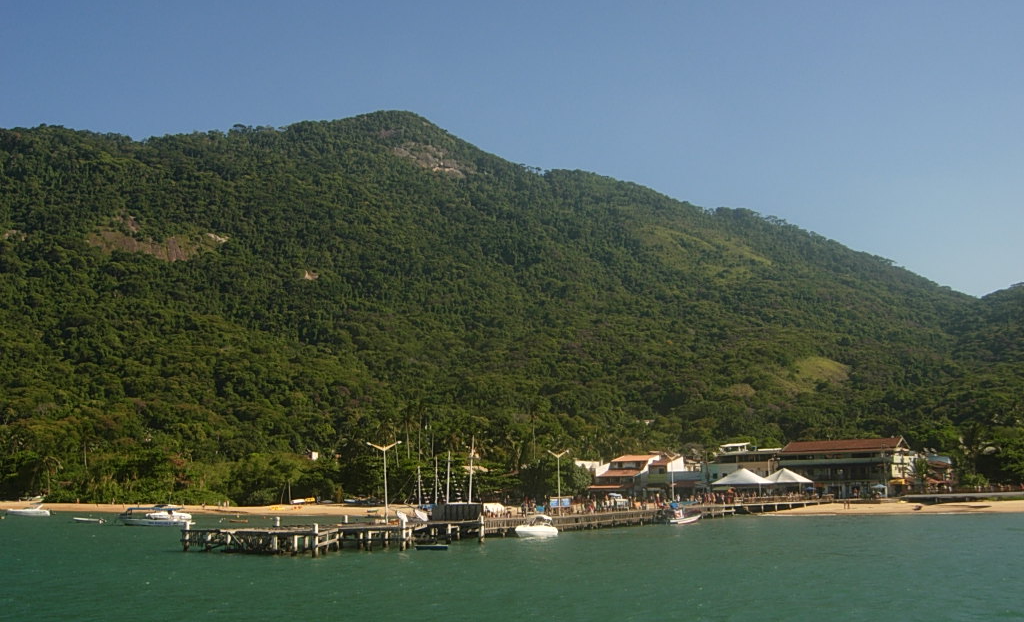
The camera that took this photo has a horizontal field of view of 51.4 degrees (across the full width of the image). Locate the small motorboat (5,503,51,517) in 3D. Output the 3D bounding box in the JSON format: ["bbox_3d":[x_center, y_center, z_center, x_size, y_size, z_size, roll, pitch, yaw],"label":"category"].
[{"bbox_3d":[-100.910,41.680,222.540,7.760,2.250,2.700,-2,-9,5],"label":"small motorboat"}]

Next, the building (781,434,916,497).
[{"bbox_3d":[56.160,26.600,179.880,19.090,10.130,9.000,-8,-11,35],"label":"building"}]

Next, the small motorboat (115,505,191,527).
[{"bbox_3d":[-52.670,30.380,157.360,10.120,2.480,2.900,0,-9,-10],"label":"small motorboat"}]

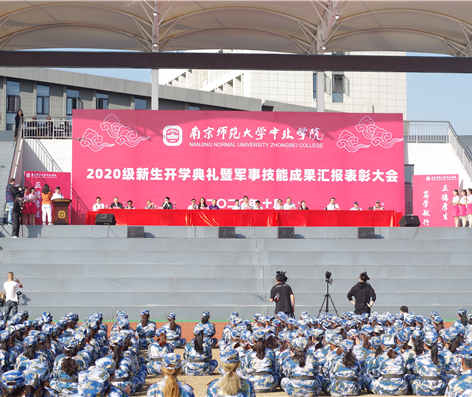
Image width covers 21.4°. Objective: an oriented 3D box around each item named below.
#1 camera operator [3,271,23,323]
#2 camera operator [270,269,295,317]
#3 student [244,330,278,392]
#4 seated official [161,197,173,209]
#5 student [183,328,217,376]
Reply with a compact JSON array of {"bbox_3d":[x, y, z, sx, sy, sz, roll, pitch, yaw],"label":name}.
[{"bbox_3d":[-7.477,3.332,41.746,0.550,1.740,0.500,-1,-4,22],"label":"camera operator"},{"bbox_3d":[1.102,2.579,29.546,0.570,1.720,0.420,-1,-4,10],"label":"camera operator"},{"bbox_3d":[0.352,2.236,17.223,0.520,0.850,0.650,0,-4,-3],"label":"student"},{"bbox_3d":[-2.830,0.587,51.459,0.520,1.300,0.750,0,-4,-6],"label":"seated official"},{"bbox_3d":[-0.670,2.783,22.900,0.600,0.870,0.650,0,-3,-5],"label":"student"}]

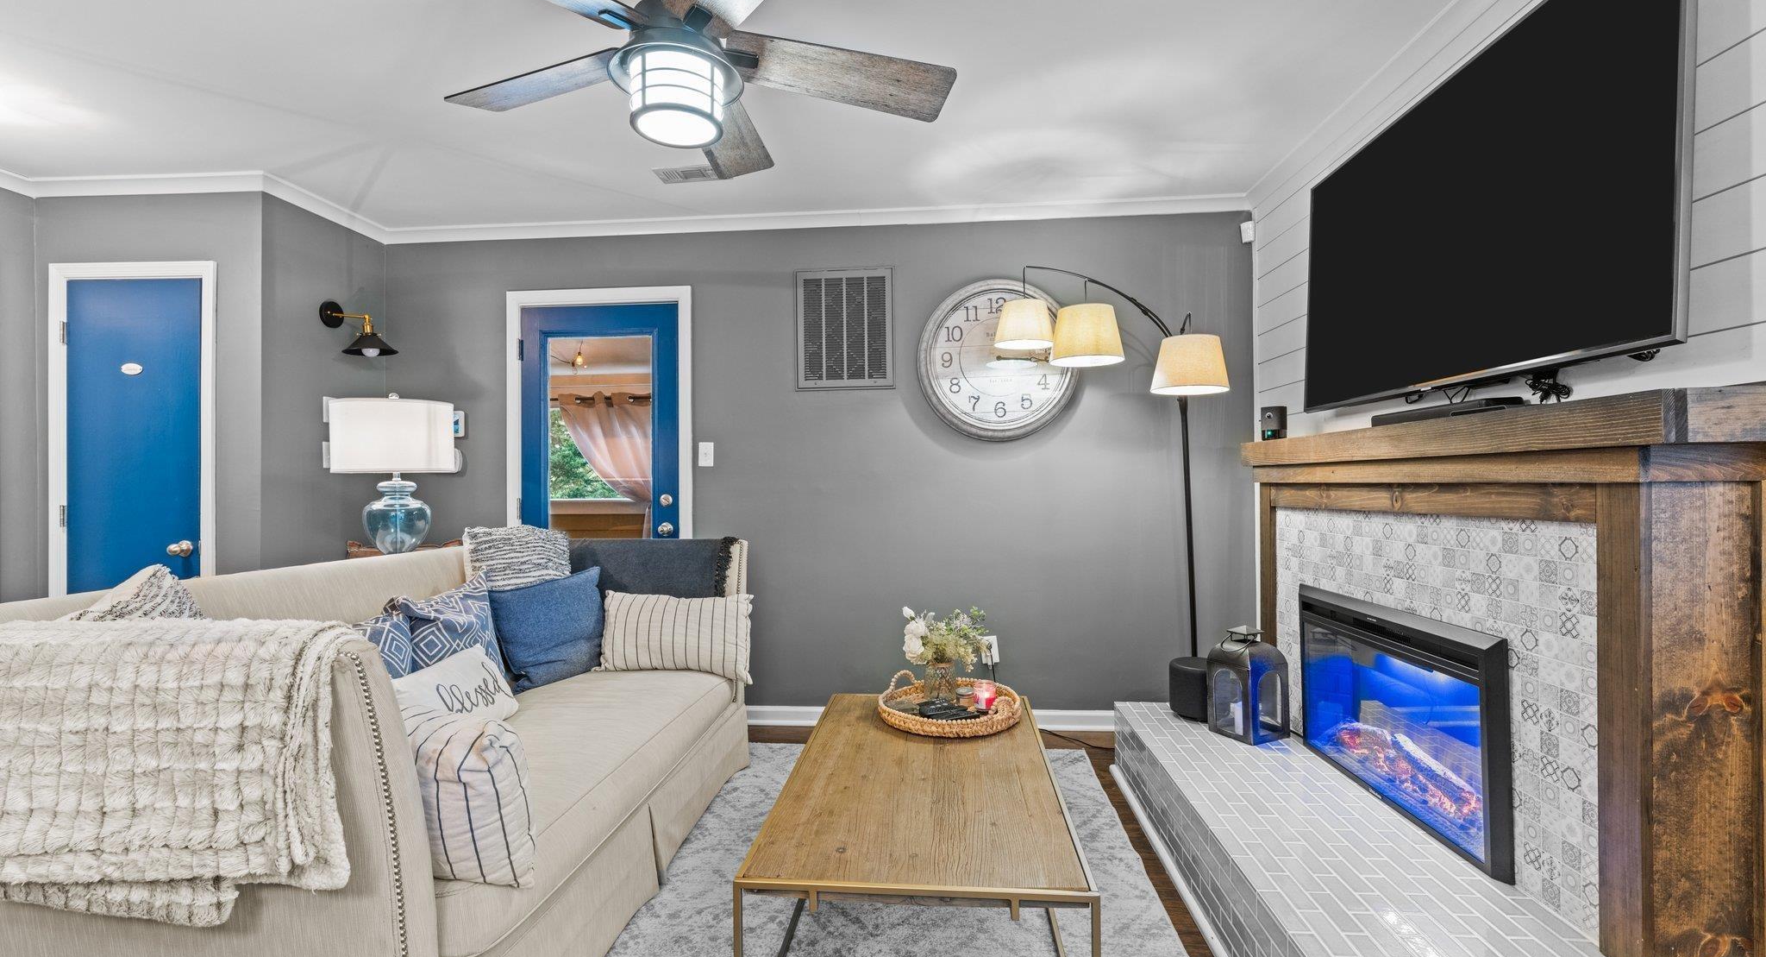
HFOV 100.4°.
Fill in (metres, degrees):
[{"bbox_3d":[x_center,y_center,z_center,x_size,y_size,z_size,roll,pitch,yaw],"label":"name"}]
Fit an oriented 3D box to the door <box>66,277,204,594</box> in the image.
[{"bbox_3d":[-3.166,0.174,3.133,0.618,2.030,0.040,0,0,3],"label":"door"}]

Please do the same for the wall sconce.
[{"bbox_3d":[-2.413,-0.698,3.399,0.294,0.258,0.214,0,0,5],"label":"wall sconce"}]

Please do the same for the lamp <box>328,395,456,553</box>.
[{"bbox_3d":[-2.097,0.009,3.150,0.440,0.720,0.440,0,0,5],"label":"lamp"}]

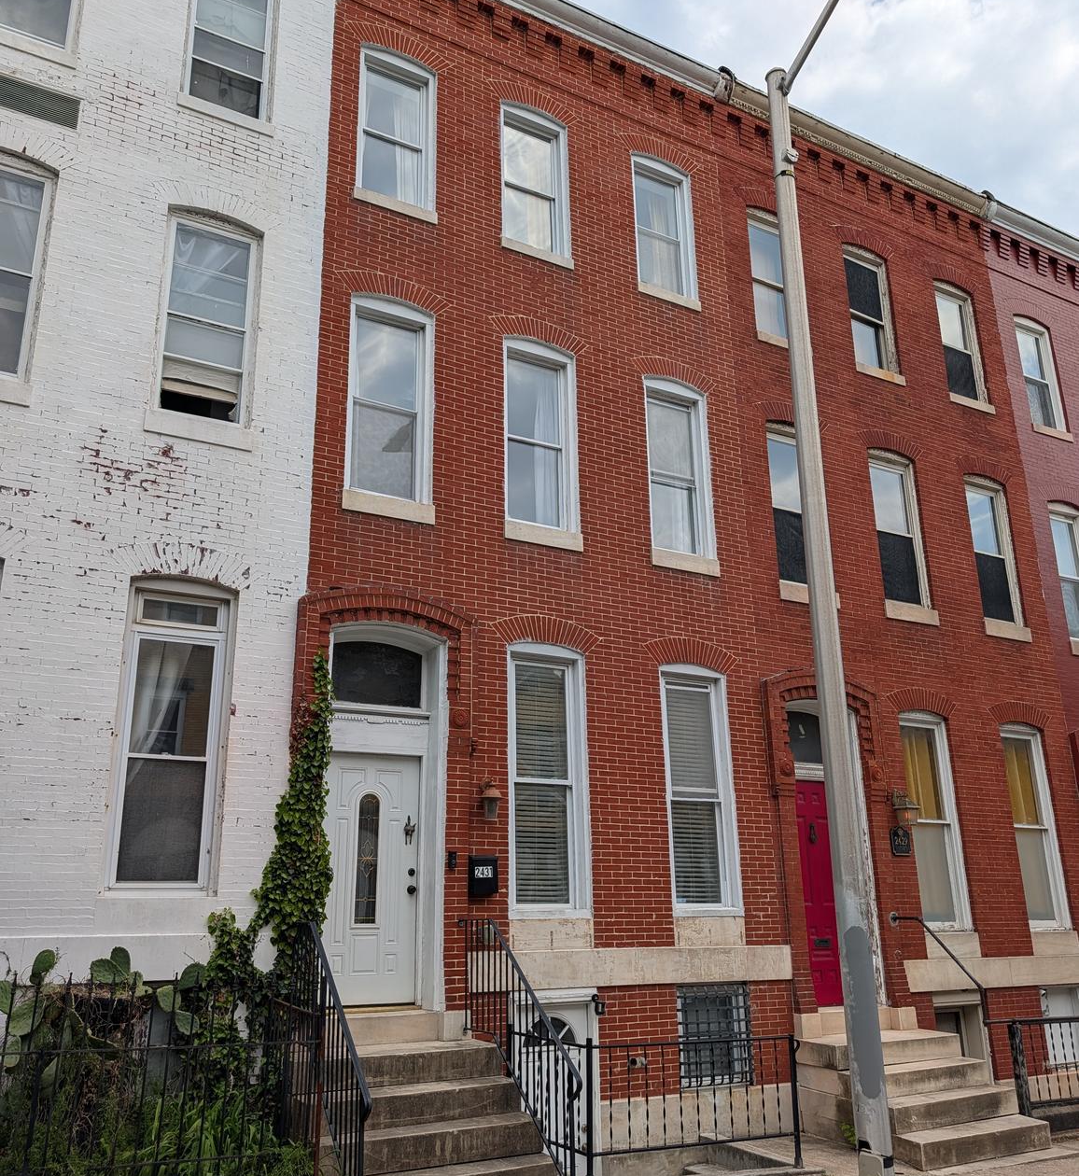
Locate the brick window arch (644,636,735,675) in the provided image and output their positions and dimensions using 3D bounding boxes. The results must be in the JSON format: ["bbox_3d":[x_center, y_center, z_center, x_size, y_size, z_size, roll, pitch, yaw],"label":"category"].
[{"bbox_3d":[1.553,0.691,10.265,1.230,0.340,0.110,9,-21,-27],"label":"brick window arch"}]

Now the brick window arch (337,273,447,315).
[{"bbox_3d":[-1.422,-2.840,9.590,1.162,0.306,0.130,9,-20,-27],"label":"brick window arch"}]

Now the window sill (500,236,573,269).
[{"bbox_3d":[-0.042,-3.474,10.445,0.844,0.130,0.160,9,-21,-27],"label":"window sill"}]

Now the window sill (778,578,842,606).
[{"bbox_3d":[2.990,0.115,11.216,0.859,0.202,0.170,9,-21,-27],"label":"window sill"}]

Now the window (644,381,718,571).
[{"bbox_3d":[1.453,-1.287,10.714,0.840,2.143,0.180,9,-20,-27],"label":"window"}]

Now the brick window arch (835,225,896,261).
[{"bbox_3d":[4.387,-4.762,13.664,1.177,0.326,0.120,9,-21,-27],"label":"brick window arch"}]

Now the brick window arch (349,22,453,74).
[{"bbox_3d":[-1.502,-5.695,10.503,1.177,0.338,0.130,9,-20,-27],"label":"brick window arch"}]

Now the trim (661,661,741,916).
[{"bbox_3d":[1.504,1.900,9.517,0.812,2.360,0.150,9,-21,-27],"label":"trim"}]

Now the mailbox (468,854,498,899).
[{"bbox_3d":[-0.456,2.338,8.119,0.216,0.308,0.100,9,-21,-27],"label":"mailbox"}]

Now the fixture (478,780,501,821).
[{"bbox_3d":[-0.437,1.811,8.558,0.190,0.370,0.255,9,-21,-27],"label":"fixture"}]

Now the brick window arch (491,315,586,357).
[{"bbox_3d":[-0.017,-2.572,10.154,1.132,0.308,0.110,9,-21,-27],"label":"brick window arch"}]

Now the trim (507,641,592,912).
[{"bbox_3d":[0.065,1.716,9.097,0.828,2.500,0.140,9,-21,-27],"label":"trim"}]

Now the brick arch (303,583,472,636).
[{"bbox_3d":[-1.322,0.193,8.718,1.580,0.380,0.180,9,-21,-27],"label":"brick arch"}]

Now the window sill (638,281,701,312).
[{"bbox_3d":[1.448,-3.299,11.356,0.864,0.133,0.190,9,-20,-27],"label":"window sill"}]

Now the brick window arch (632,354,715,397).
[{"bbox_3d":[1.495,-2.402,11.234,1.177,0.322,0.120,9,-21,-27],"label":"brick window arch"}]

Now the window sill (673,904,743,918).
[{"bbox_3d":[1.591,3.087,9.474,0.814,0.088,0.140,9,-21,-27],"label":"window sill"}]

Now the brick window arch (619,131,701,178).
[{"bbox_3d":[1.440,-5.316,12.201,1.185,0.318,0.120,9,-21,-27],"label":"brick window arch"}]

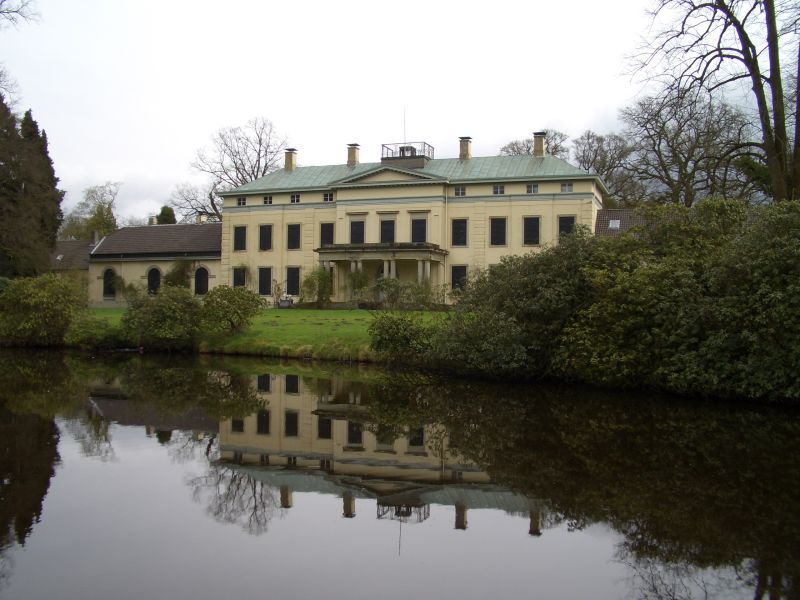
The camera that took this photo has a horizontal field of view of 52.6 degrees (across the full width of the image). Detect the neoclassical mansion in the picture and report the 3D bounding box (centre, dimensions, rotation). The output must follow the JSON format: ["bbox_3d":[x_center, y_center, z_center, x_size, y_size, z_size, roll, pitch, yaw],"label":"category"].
[{"bbox_3d":[-7.586,-7.713,81.769,55.025,17.182,12.425,0,-1,21],"label":"neoclassical mansion"}]

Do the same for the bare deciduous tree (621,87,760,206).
[{"bbox_3d":[31.603,-10.933,88.000,15.500,24.500,15.000,0,-1,21],"label":"bare deciduous tree"}]

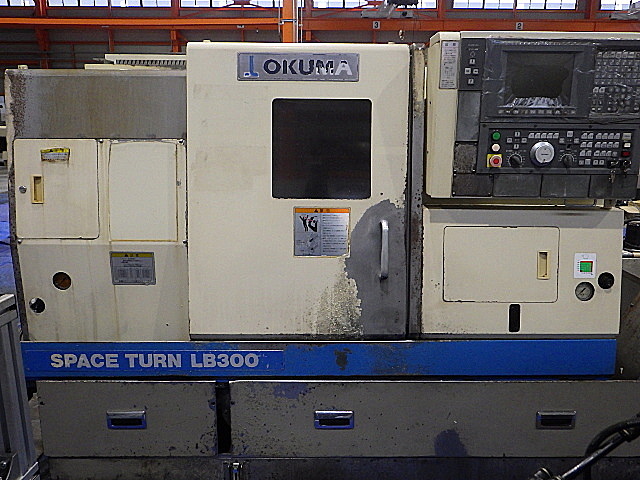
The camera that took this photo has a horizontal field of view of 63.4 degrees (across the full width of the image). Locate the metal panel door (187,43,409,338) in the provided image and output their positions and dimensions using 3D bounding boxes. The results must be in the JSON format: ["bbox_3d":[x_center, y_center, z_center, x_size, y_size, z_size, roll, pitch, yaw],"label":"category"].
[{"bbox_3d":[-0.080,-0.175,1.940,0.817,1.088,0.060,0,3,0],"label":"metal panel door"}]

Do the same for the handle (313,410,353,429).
[{"bbox_3d":[0.055,0.677,1.964,0.151,0.071,0.030,0,5,0],"label":"handle"}]

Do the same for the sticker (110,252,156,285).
[{"bbox_3d":[-0.716,0.110,1.989,0.173,0.125,0.006,0,11,0],"label":"sticker"}]

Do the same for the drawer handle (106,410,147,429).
[{"bbox_3d":[-0.727,0.677,1.964,0.150,0.070,0.030,0,5,0],"label":"drawer handle"}]

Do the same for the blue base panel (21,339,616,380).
[{"bbox_3d":[-0.004,0.442,1.956,2.219,0.138,0.050,0,3,0],"label":"blue base panel"}]

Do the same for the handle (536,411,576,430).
[{"bbox_3d":[0.891,0.678,1.964,0.152,0.073,0.030,0,5,0],"label":"handle"}]

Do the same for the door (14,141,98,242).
[{"bbox_3d":[-0.995,-0.192,1.972,0.322,0.376,0.025,0,3,0],"label":"door"}]

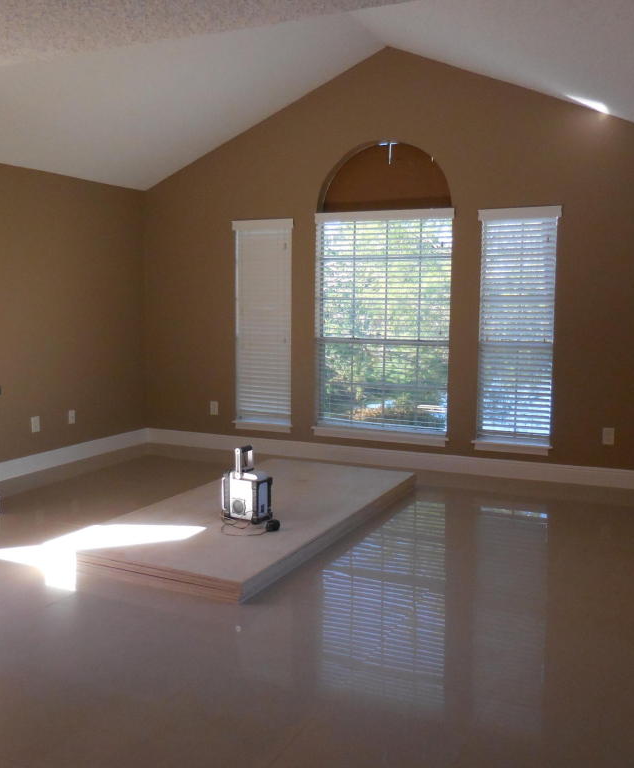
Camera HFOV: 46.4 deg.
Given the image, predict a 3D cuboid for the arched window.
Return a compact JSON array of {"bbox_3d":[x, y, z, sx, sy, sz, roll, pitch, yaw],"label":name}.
[{"bbox_3d":[0.543,-0.748,6.132,1.208,2.446,0.140,3,6,27],"label":"arched window"}]

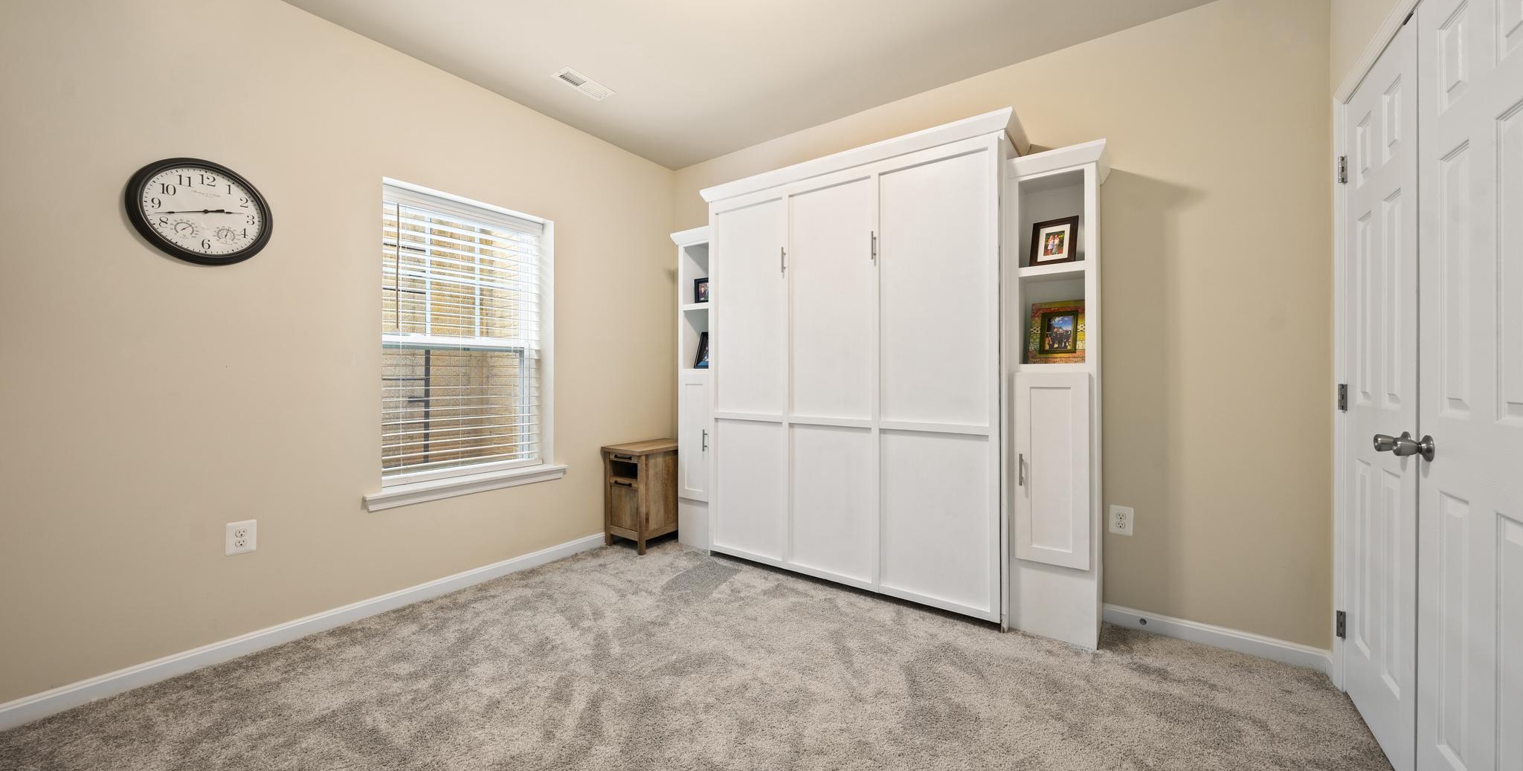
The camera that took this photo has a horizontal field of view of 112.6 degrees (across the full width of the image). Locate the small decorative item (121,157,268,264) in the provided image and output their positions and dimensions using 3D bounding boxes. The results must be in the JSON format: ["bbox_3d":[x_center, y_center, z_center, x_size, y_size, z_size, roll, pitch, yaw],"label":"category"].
[{"bbox_3d":[-2.095,-0.643,1.907,0.050,0.370,0.365,0,1,37],"label":"small decorative item"}]

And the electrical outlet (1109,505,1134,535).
[{"bbox_3d":[1.612,0.606,2.271,0.080,0.124,0.010,0,1,35],"label":"electrical outlet"}]

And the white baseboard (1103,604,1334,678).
[{"bbox_3d":[1.850,1.039,2.108,0.710,0.087,0.016,0,1,35],"label":"white baseboard"}]

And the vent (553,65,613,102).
[{"bbox_3d":[-0.931,-1.583,2.670,0.148,0.020,0.288,0,1,35],"label":"vent"}]

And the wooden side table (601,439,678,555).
[{"bbox_3d":[-0.737,0.749,3.492,0.355,0.630,0.540,0,1,35],"label":"wooden side table"}]

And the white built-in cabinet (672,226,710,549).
[{"bbox_3d":[-0.358,0.043,3.430,0.350,2.045,0.345,0,1,35],"label":"white built-in cabinet"}]

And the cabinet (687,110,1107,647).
[{"bbox_3d":[0.570,-0.057,2.741,2.170,2.260,0.410,0,1,35],"label":"cabinet"}]

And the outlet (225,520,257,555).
[{"bbox_3d":[-2.062,0.602,2.014,0.010,0.124,0.080,0,1,37],"label":"outlet"}]

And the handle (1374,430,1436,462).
[{"bbox_3d":[1.647,0.155,1.310,0.060,0.066,0.190,0,1,37],"label":"handle"}]

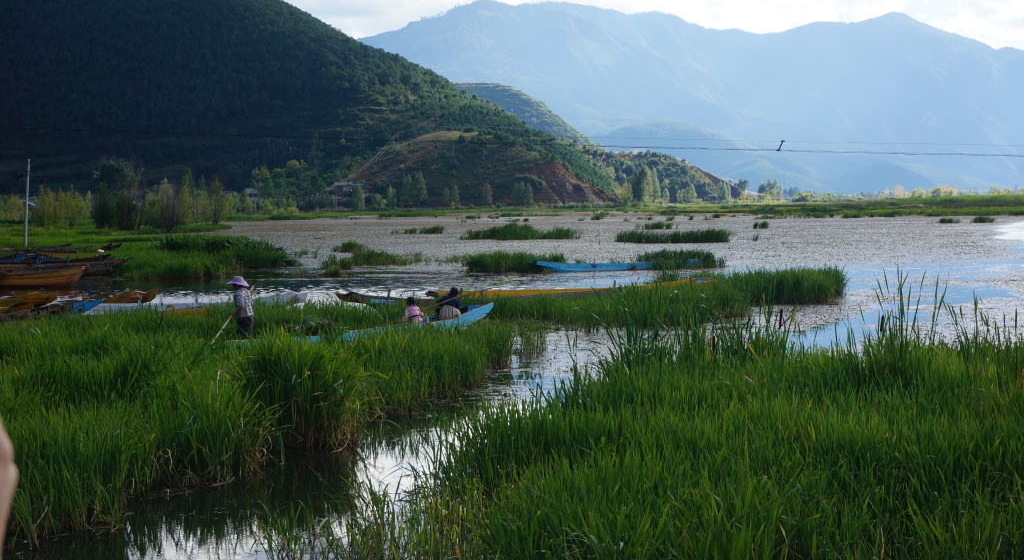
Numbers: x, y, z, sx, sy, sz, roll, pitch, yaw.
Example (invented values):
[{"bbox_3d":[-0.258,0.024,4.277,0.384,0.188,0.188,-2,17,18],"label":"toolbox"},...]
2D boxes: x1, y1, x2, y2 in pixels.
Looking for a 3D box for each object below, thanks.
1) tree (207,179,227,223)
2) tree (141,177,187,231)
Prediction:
[{"bbox_3d":[-28.976,-7.668,195.000,1.950,4.500,1.950,0,2,0],"label":"tree"},{"bbox_3d":[-27.435,-5.882,157.000,3.500,4.300,3.400,0,2,0],"label":"tree"}]

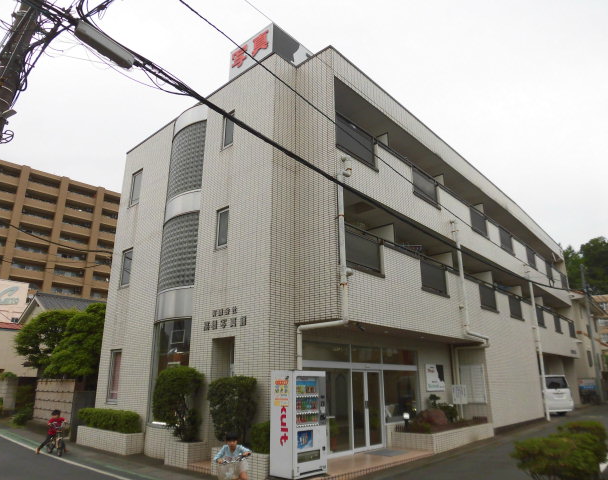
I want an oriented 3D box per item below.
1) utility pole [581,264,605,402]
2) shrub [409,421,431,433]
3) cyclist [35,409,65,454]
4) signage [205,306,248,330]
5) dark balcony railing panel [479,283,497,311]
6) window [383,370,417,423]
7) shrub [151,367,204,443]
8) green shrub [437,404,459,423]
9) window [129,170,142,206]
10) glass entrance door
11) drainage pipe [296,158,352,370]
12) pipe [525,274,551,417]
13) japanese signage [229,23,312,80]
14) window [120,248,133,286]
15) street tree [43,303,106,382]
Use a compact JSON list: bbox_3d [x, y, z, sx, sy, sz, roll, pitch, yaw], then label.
[{"bbox_3d":[18.366,5.843,28.312,0.280,8.400,0.280,-15,-23,39],"label":"utility pole"},{"bbox_3d":[3.068,4.973,11.812,0.580,0.340,0.580,-15,-23,40],"label":"shrub"},{"bbox_3d":[-6.444,4.944,11.448,0.600,1.050,0.980,16,-24,-41],"label":"cyclist"},{"bbox_3d":[-1.855,1.824,10.295,1.592,0.487,0.050,-15,-23,40],"label":"signage"},{"bbox_3d":[6.621,2.074,15.956,0.100,0.876,1.612,-15,-23,39],"label":"dark balcony railing panel"},{"bbox_3d":[2.811,4.565,12.969,0.100,1.360,1.850,-15,-23,40],"label":"window"},{"bbox_3d":[-2.867,3.757,10.180,1.250,1.650,1.100,-15,-23,40],"label":"shrub"},{"bbox_3d":[4.369,5.289,13.487,0.617,0.597,0.597,-15,-23,40],"label":"green shrub"},{"bbox_3d":[-5.708,-1.759,15.194,0.657,1.234,0.100,-15,-23,40],"label":"window"},{"bbox_3d":[1.614,4.324,11.300,0.089,1.871,1.294,-15,-23,40],"label":"glass entrance door"},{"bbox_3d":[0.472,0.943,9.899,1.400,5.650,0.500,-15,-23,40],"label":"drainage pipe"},{"bbox_3d":[10.286,4.546,19.506,0.159,6.269,0.149,-15,-23,39],"label":"pipe"},{"bbox_3d":[-0.927,-4.990,13.149,1.820,1.300,1.800,-15,-23,39],"label":"japanese signage"},{"bbox_3d":[-5.701,0.923,14.336,0.657,1.234,0.100,-15,-23,40],"label":"window"},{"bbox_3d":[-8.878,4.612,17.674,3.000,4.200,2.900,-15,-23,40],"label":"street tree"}]

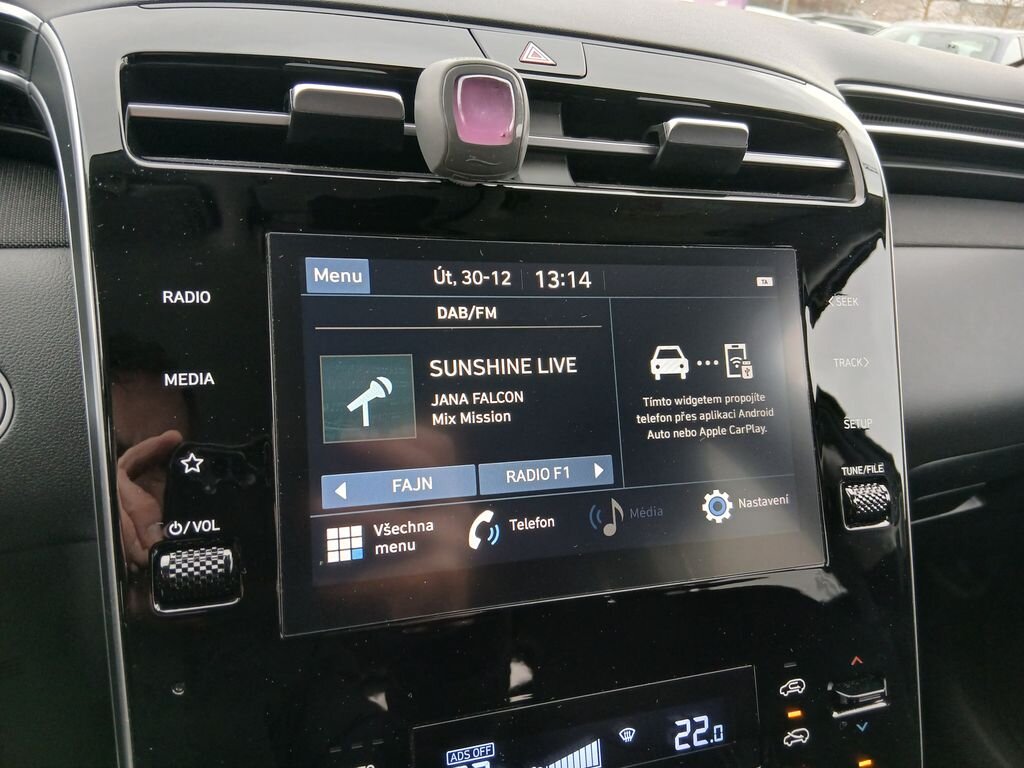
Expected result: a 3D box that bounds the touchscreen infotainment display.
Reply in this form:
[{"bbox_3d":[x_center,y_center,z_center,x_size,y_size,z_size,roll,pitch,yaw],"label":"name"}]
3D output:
[{"bbox_3d":[0.021,0.011,0.266,0.196,0.121,0.012,-2,-5,-19],"label":"touchscreen infotainment display"}]

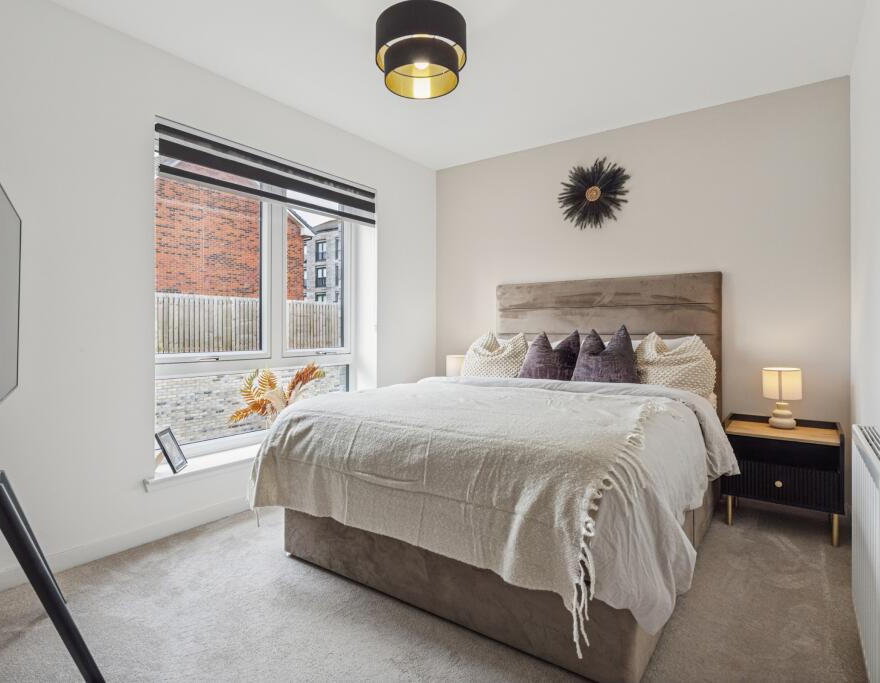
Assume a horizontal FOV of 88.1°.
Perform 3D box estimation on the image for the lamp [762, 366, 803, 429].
[{"bbox_3d":[1.835,0.304,2.442,0.172,0.318,0.172,1,1,35],"label":"lamp"}]

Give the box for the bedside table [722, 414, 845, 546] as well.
[{"bbox_3d":[1.806,0.697,2.416,0.495,0.538,0.395,1,1,35],"label":"bedside table"}]

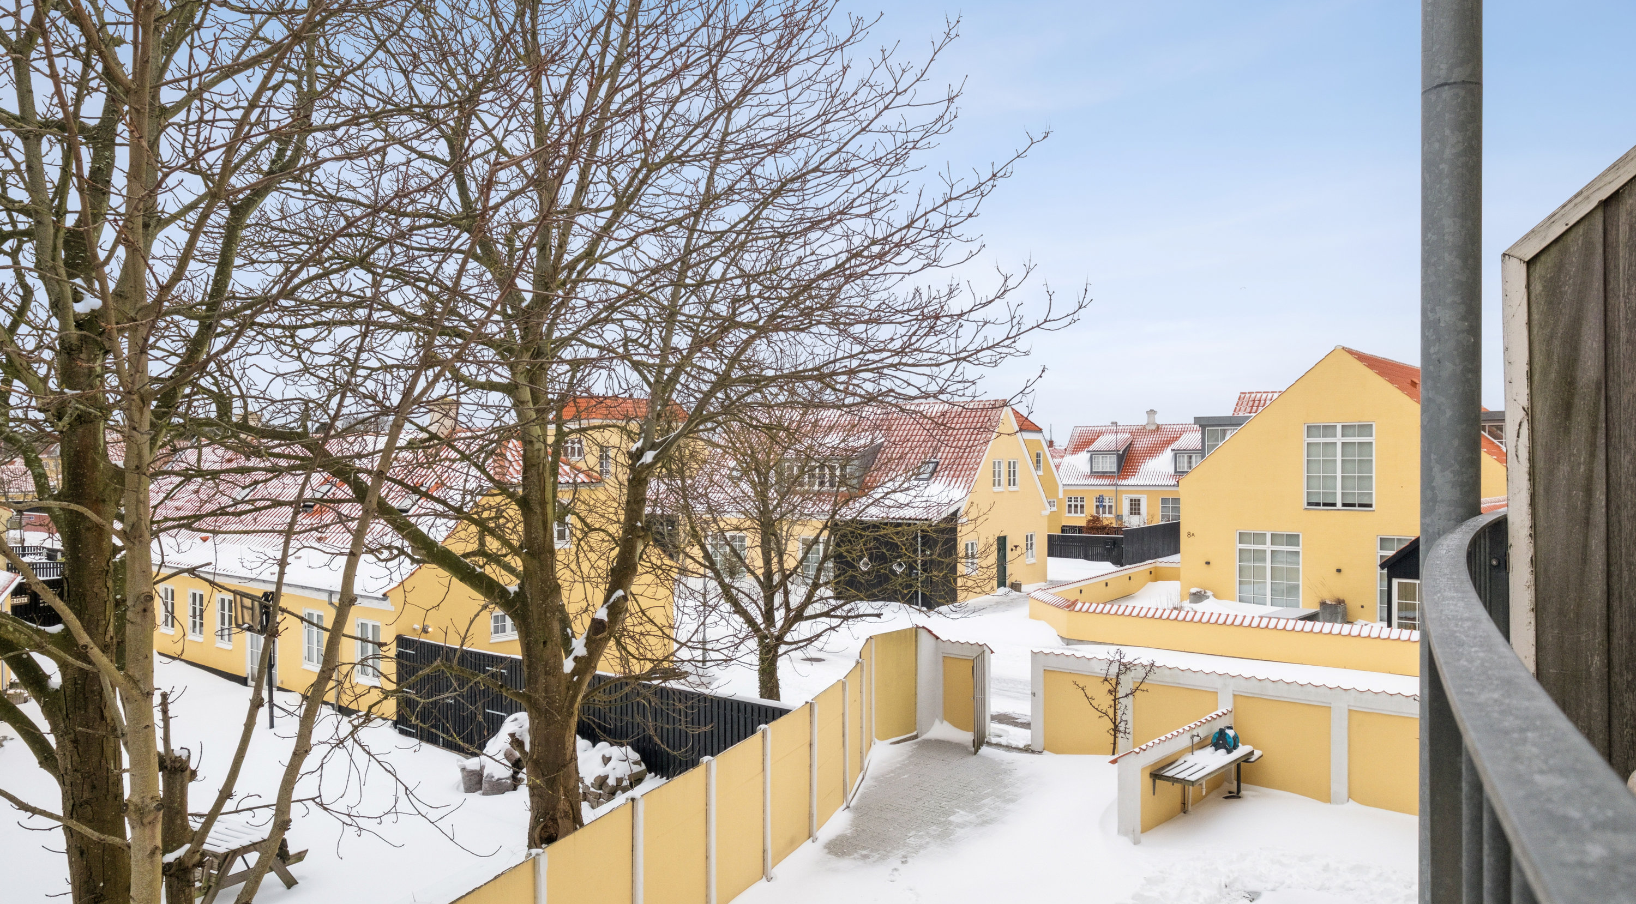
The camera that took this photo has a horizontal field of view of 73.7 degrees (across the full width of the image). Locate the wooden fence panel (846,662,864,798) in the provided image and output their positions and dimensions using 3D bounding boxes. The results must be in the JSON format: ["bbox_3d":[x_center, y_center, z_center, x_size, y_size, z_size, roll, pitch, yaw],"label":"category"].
[{"bbox_3d":[0.600,4.500,17.700,0.070,1.950,1.480,0,0,14],"label":"wooden fence panel"}]

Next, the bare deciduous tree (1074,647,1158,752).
[{"bbox_3d":[5.140,4.370,18.800,1.380,1.900,0.750,0,0,37],"label":"bare deciduous tree"}]

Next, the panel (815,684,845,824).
[{"bbox_3d":[0.170,4.500,16.200,0.070,1.950,1.480,0,0,18],"label":"panel"}]

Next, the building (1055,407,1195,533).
[{"bbox_3d":[23.300,1.300,76.300,10.500,8.300,8.000,0,0,26],"label":"building"}]

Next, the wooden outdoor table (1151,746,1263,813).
[{"bbox_3d":[5.770,4.900,16.200,0.650,0.700,2.300,0,0,42],"label":"wooden outdoor table"}]

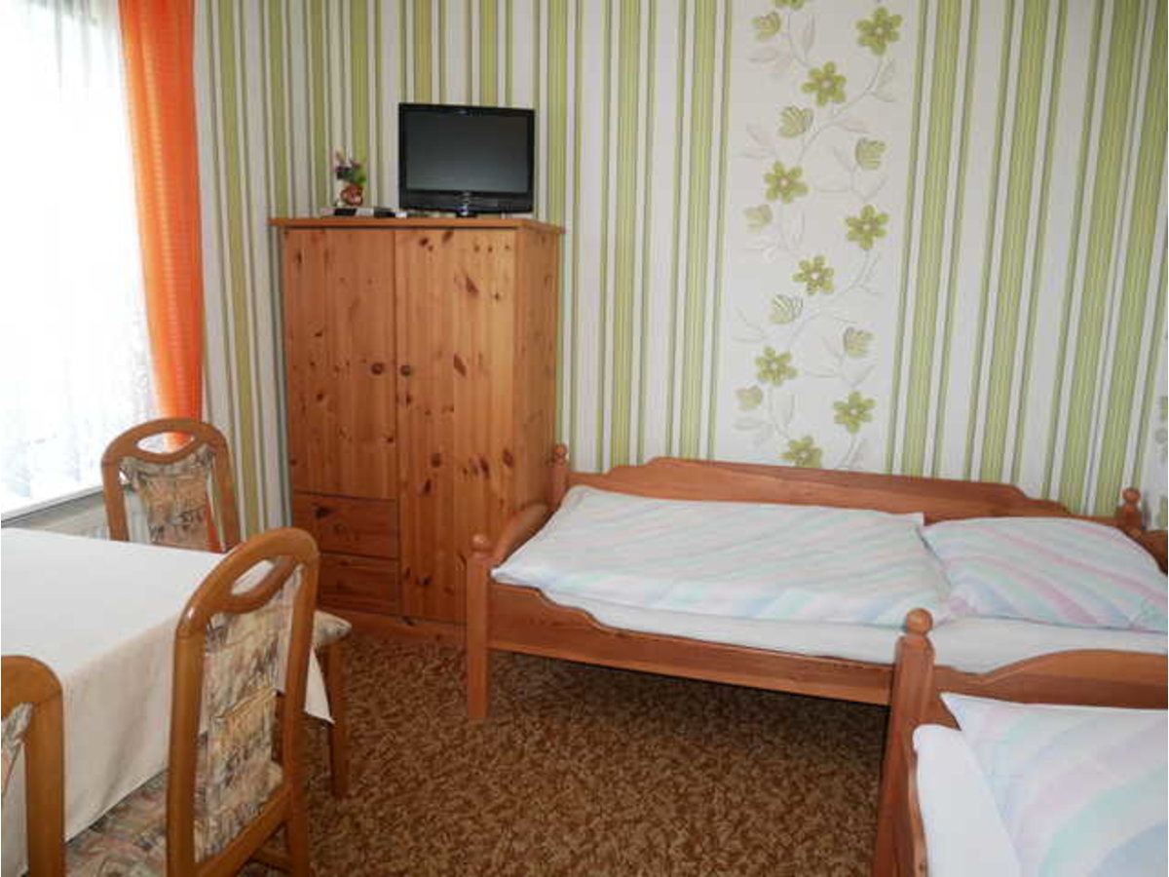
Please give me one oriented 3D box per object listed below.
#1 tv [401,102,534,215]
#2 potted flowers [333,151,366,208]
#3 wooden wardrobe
[{"bbox_3d":[-0.412,-0.958,2.859,0.469,0.401,0.160,0,10,-8],"label":"tv"},{"bbox_3d":[-0.857,-0.950,2.965,0.112,0.203,0.110,4,10,16],"label":"potted flowers"},{"bbox_3d":[-0.607,-0.033,3.097,0.952,1.508,0.467,4,10,15],"label":"wooden wardrobe"}]

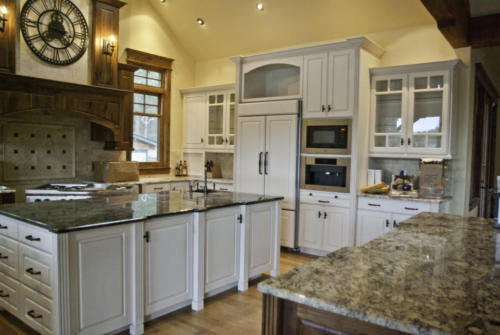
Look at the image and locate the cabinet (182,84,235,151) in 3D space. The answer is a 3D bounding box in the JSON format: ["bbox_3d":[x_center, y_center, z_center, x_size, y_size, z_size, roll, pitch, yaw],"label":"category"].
[{"bbox_3d":[-0.575,-0.863,6.820,1.620,1.120,0.370,3,3,37],"label":"cabinet"}]

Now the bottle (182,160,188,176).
[{"bbox_3d":[-1.259,0.016,7.340,0.085,0.308,0.085,3,3,37],"label":"bottle"}]

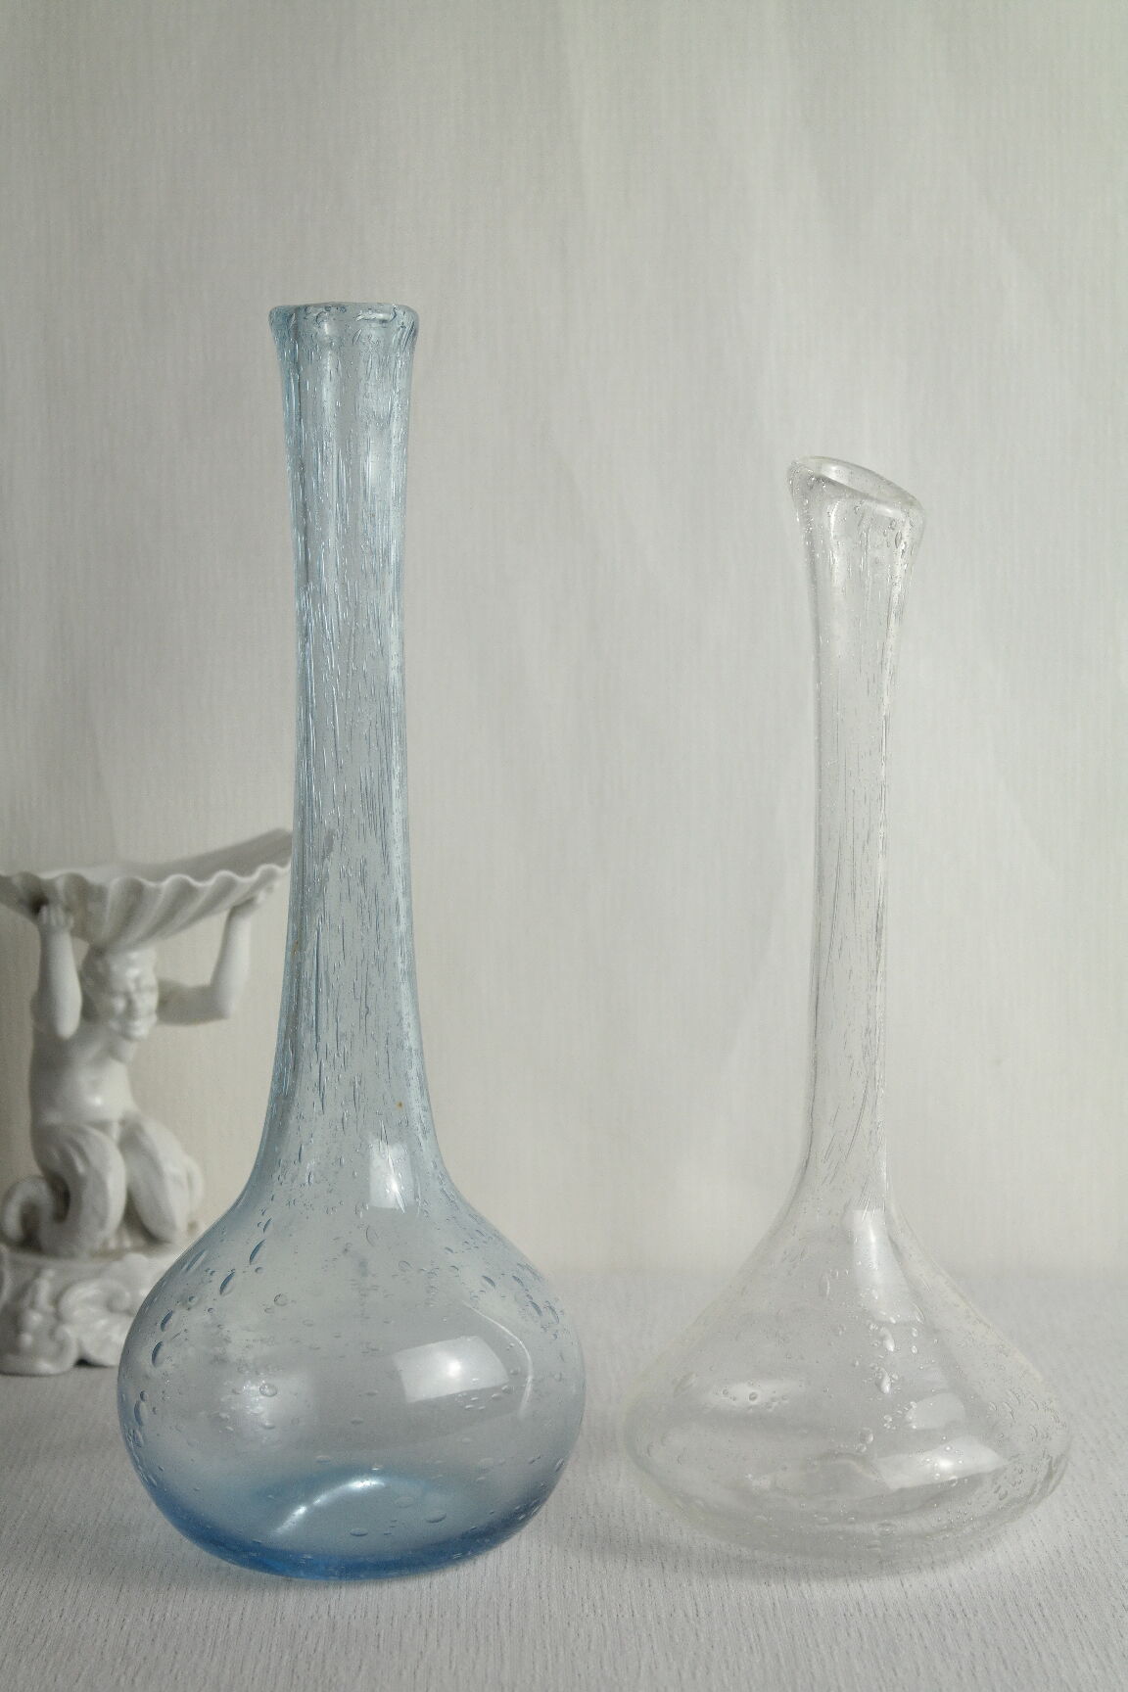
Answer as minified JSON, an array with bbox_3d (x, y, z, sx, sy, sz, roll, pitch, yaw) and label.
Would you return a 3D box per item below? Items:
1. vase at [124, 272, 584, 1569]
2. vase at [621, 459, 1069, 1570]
[{"bbox_3d":[-0.063,0.028,1.065,0.140,0.370,0.140,0,7,0],"label":"vase"},{"bbox_3d":[0.085,0.049,1.082,0.136,0.326,0.136,0,7,0],"label":"vase"}]

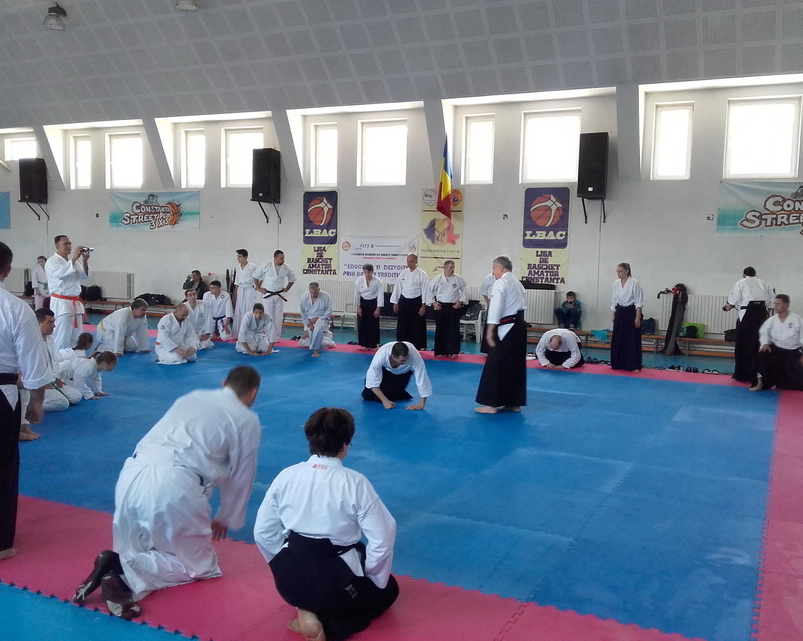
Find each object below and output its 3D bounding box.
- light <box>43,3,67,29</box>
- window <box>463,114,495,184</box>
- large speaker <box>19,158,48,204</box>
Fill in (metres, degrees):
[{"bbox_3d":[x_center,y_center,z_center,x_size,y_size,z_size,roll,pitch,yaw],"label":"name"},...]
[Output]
[{"bbox_3d":[-7.755,-6.794,17.110,0.470,0.570,0.470,4,5,26],"label":"light"},{"bbox_3d":[1.614,-3.578,16.044,0.711,1.435,0.140,4,5,26],"label":"window"},{"bbox_3d":[-9.633,-3.637,20.112,0.470,1.100,0.420,4,5,24],"label":"large speaker"}]

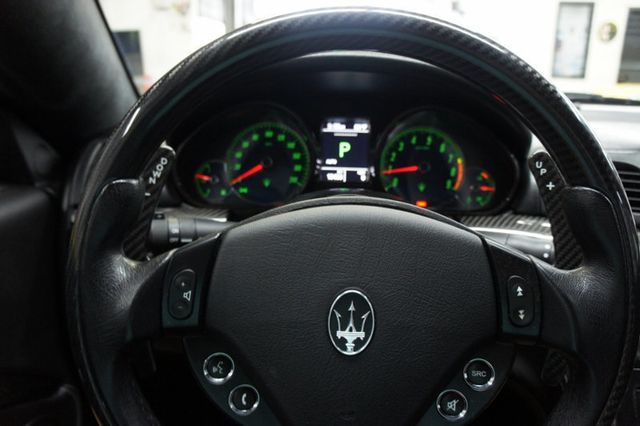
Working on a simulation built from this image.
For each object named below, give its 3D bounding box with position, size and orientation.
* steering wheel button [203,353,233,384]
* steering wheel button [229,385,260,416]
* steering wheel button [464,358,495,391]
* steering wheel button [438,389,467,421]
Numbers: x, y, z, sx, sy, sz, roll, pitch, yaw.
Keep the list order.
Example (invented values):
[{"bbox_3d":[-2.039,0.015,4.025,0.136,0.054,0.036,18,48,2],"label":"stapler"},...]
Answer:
[{"bbox_3d":[-0.071,0.109,0.338,0.021,0.021,0.008,1,-4,0],"label":"steering wheel button"},{"bbox_3d":[-0.053,0.131,0.337,0.021,0.021,0.008,1,-4,0],"label":"steering wheel button"},{"bbox_3d":[0.113,0.114,0.339,0.021,0.021,0.008,1,-4,0],"label":"steering wheel button"},{"bbox_3d":[0.093,0.135,0.338,0.021,0.021,0.008,1,-4,0],"label":"steering wheel button"}]

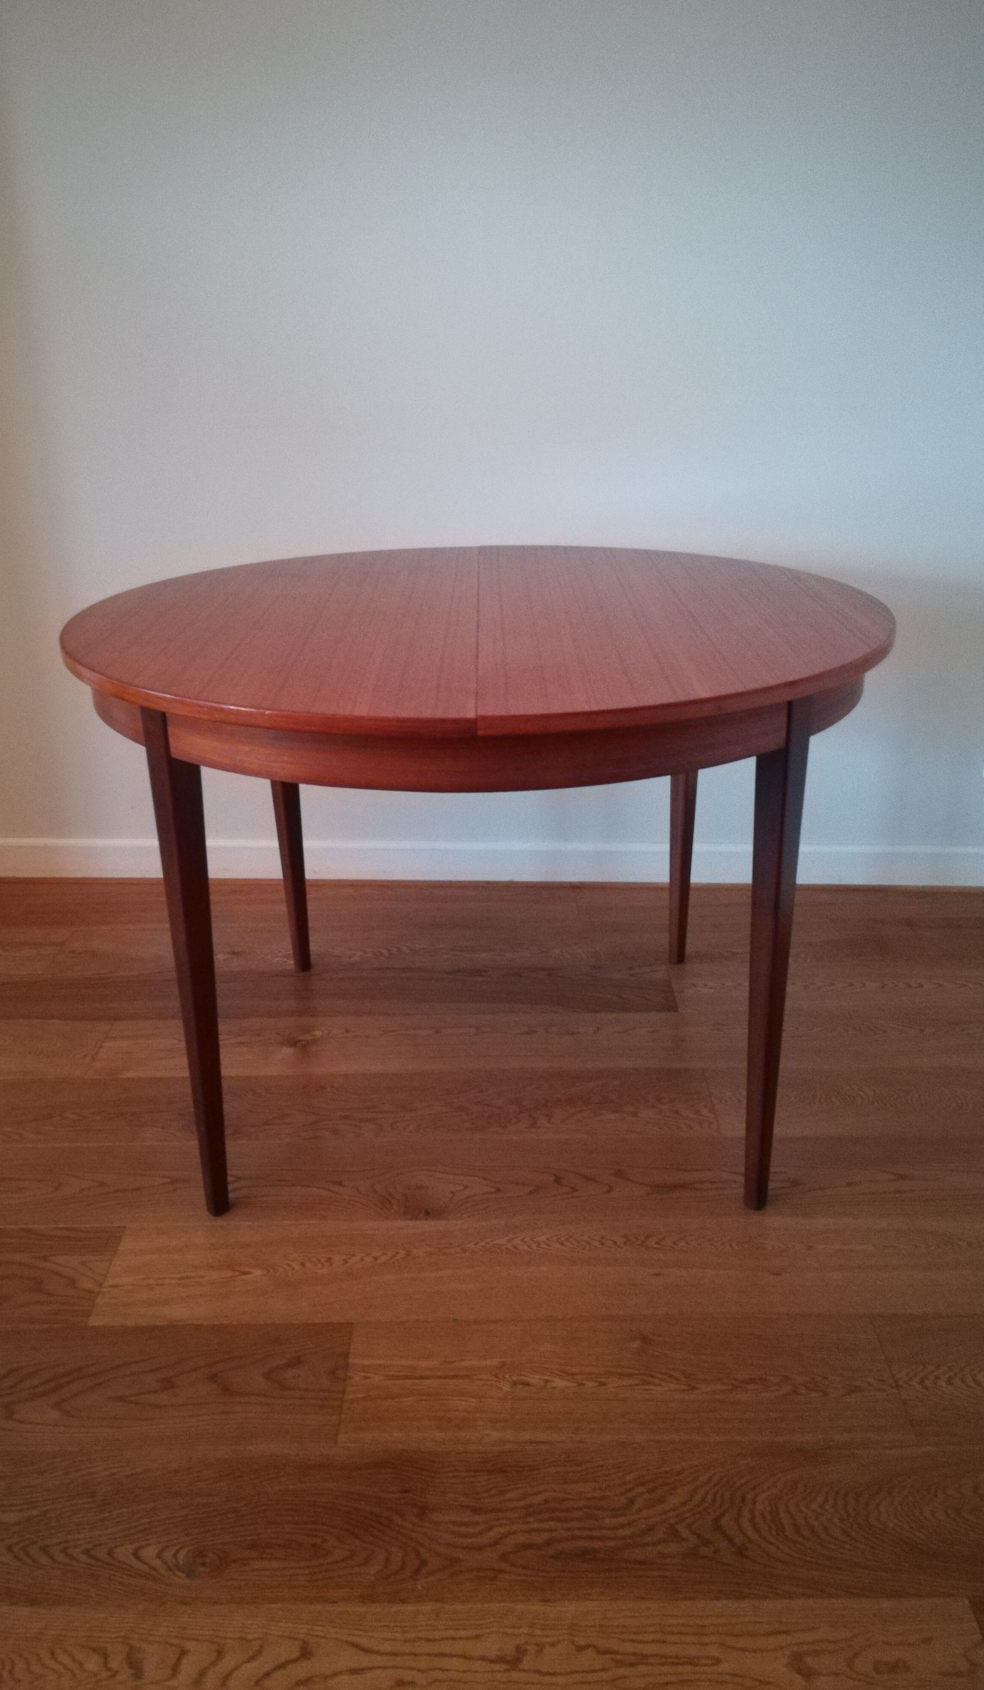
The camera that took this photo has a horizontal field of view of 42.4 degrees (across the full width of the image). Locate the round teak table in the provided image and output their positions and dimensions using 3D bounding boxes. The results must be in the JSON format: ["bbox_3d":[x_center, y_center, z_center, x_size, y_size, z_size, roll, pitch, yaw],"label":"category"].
[{"bbox_3d":[-0.013,0.013,1.882,1.090,0.734,1.090,-1,22,1],"label":"round teak table"}]

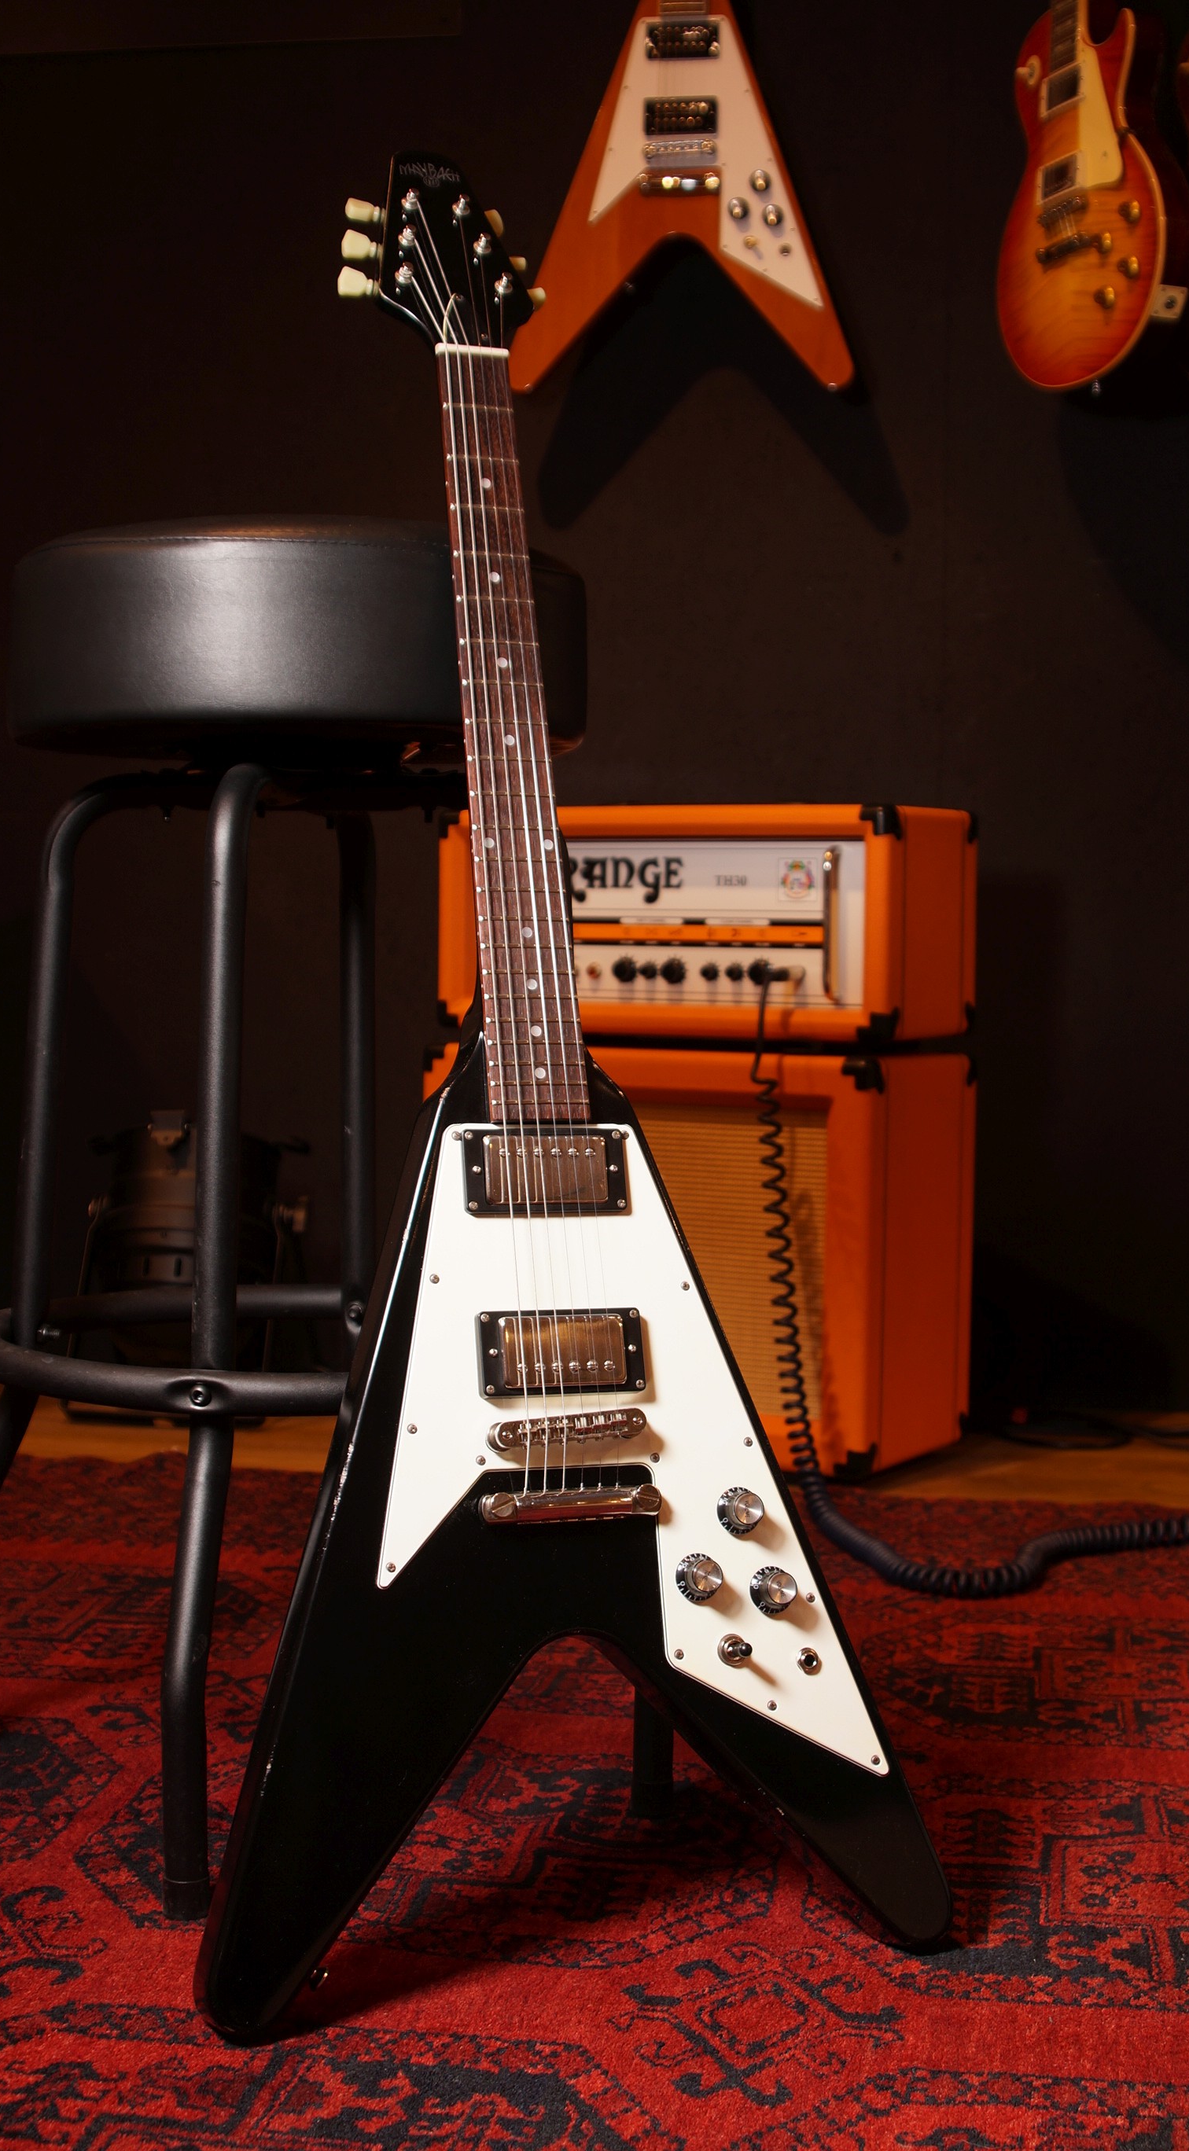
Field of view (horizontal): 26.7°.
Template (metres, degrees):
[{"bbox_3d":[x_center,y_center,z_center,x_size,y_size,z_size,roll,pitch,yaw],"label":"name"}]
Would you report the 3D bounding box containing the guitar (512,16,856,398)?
[{"bbox_3d":[0.108,-1.355,3.030,0.410,1.080,0.080,0,-4,7],"label":"guitar"}]

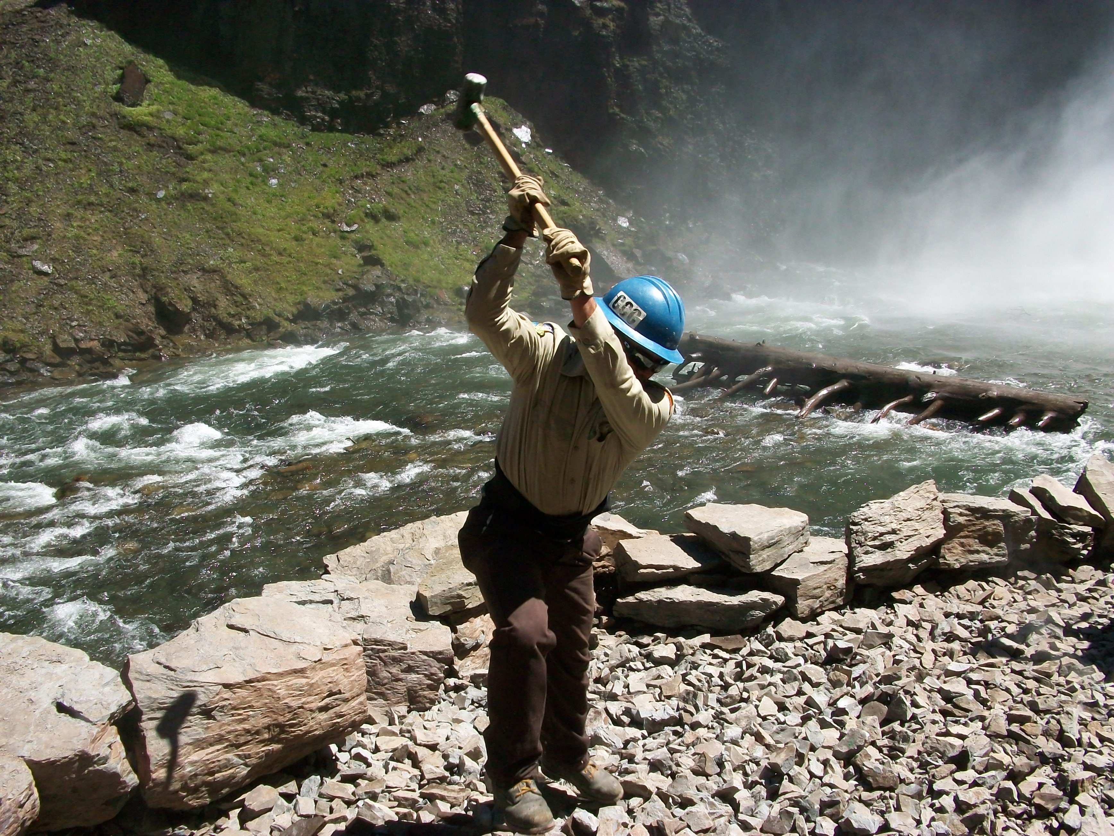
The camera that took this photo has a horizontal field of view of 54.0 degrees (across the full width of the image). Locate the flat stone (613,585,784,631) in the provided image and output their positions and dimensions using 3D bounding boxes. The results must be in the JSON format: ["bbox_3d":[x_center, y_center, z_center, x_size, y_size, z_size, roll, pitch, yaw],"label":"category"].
[{"bbox_3d":[0.605,0.809,4.678,0.690,0.140,0.280,0,9,0],"label":"flat stone"}]

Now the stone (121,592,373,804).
[{"bbox_3d":[-1.010,0.900,3.557,0.540,0.380,0.600,9,13,42],"label":"stone"}]

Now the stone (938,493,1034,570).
[{"bbox_3d":[2.165,0.577,5.582,0.420,0.310,0.300,3,10,15],"label":"stone"}]

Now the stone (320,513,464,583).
[{"bbox_3d":[-0.640,0.702,5.527,0.480,0.260,1.000,6,9,40],"label":"stone"}]

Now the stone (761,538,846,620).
[{"bbox_3d":[1.245,0.797,5.528,0.300,0.250,0.410,6,9,42],"label":"stone"}]

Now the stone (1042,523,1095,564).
[{"bbox_3d":[2.635,0.636,5.652,0.240,0.170,0.220,3,10,15],"label":"stone"}]

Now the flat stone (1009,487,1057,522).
[{"bbox_3d":[2.800,0.497,6.459,0.270,0.150,0.170,5,9,35],"label":"flat stone"}]

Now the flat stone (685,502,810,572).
[{"bbox_3d":[0.870,0.541,5.008,0.450,0.150,0.430,-9,13,-42],"label":"flat stone"}]

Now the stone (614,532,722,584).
[{"bbox_3d":[0.530,0.639,4.994,0.500,0.095,0.400,0,10,-2],"label":"stone"}]

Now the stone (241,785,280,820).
[{"bbox_3d":[-0.868,1.116,3.208,0.100,0.065,0.080,-5,11,-30],"label":"stone"}]

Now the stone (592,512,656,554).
[{"bbox_3d":[0.320,0.590,5.614,0.340,0.170,0.300,2,7,15],"label":"stone"}]

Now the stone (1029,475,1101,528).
[{"bbox_3d":[2.615,0.447,5.631,0.190,0.090,0.350,-8,32,-38],"label":"stone"}]

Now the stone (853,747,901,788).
[{"bbox_3d":[1.050,1.130,3.584,0.130,0.080,0.100,4,8,30],"label":"stone"}]

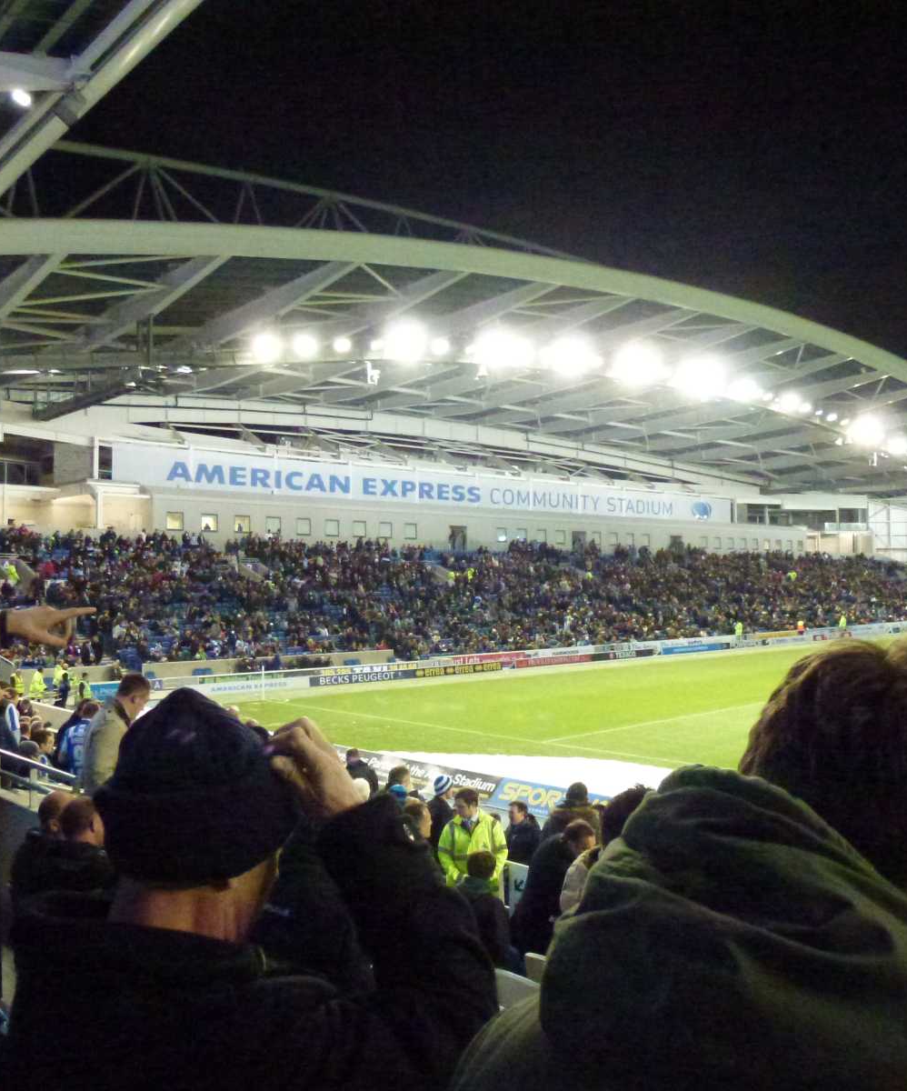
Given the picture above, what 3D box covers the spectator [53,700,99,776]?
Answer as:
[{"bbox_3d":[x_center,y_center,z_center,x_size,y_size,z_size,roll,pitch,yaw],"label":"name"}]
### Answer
[{"bbox_3d":[-3.566,2.352,9.679,0.480,1.720,0.360,-1,-2,30],"label":"spectator"}]

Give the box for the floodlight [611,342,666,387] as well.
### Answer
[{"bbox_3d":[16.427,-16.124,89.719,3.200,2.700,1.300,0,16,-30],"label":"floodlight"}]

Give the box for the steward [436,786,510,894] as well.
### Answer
[{"bbox_3d":[0.180,3.055,8.979,0.600,1.780,0.380,0,-1,13],"label":"steward"}]

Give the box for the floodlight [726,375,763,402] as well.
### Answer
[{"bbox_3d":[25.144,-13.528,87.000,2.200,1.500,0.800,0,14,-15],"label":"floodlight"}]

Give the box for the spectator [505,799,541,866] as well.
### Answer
[{"bbox_3d":[0.721,3.449,10.169,0.340,1.740,0.500,0,-3,-38],"label":"spectator"}]

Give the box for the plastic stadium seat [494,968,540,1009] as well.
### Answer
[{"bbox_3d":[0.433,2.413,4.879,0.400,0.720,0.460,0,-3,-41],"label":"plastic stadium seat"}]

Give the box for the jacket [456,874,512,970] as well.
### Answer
[{"bbox_3d":[0.163,2.042,5.450,0.400,0.530,0.260,-2,-2,22],"label":"jacket"}]

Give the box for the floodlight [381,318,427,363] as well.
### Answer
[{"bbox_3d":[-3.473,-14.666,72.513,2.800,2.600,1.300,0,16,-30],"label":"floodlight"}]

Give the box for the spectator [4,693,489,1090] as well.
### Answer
[{"bbox_3d":[-0.247,1.060,1.299,0.600,1.740,0.460,-3,-2,27],"label":"spectator"}]

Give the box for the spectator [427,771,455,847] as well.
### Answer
[{"bbox_3d":[-0.119,3.197,10.279,0.360,1.740,0.480,1,-2,-41],"label":"spectator"}]

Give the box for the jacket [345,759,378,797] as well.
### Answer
[{"bbox_3d":[-1.194,3.098,13.000,0.320,0.680,0.500,-3,-3,40],"label":"jacket"}]

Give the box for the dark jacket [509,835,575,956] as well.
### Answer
[{"bbox_3d":[0.530,1.981,5.700,0.420,0.720,0.520,1,-2,-44],"label":"dark jacket"}]

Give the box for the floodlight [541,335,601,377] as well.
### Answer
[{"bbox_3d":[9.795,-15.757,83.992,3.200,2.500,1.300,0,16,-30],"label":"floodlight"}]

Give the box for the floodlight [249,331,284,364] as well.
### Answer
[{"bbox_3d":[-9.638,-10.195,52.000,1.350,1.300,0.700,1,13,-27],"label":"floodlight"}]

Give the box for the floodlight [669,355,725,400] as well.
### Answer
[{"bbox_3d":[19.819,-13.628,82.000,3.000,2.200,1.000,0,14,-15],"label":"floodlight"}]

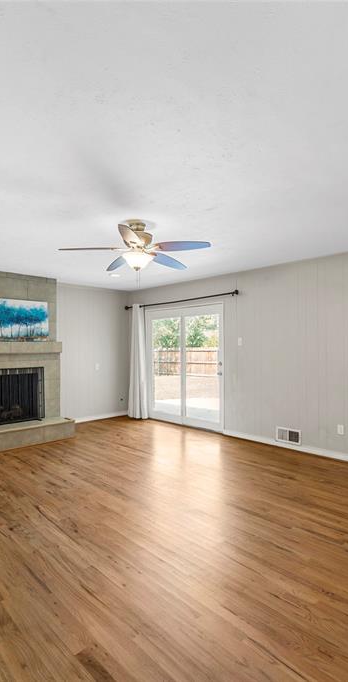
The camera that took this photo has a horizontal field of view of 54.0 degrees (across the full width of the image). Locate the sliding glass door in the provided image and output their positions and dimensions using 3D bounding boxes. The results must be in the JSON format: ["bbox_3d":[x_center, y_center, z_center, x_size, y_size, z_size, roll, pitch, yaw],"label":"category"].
[{"bbox_3d":[0.150,0.423,5.769,1.729,2.010,0.120,-1,-1,43],"label":"sliding glass door"}]

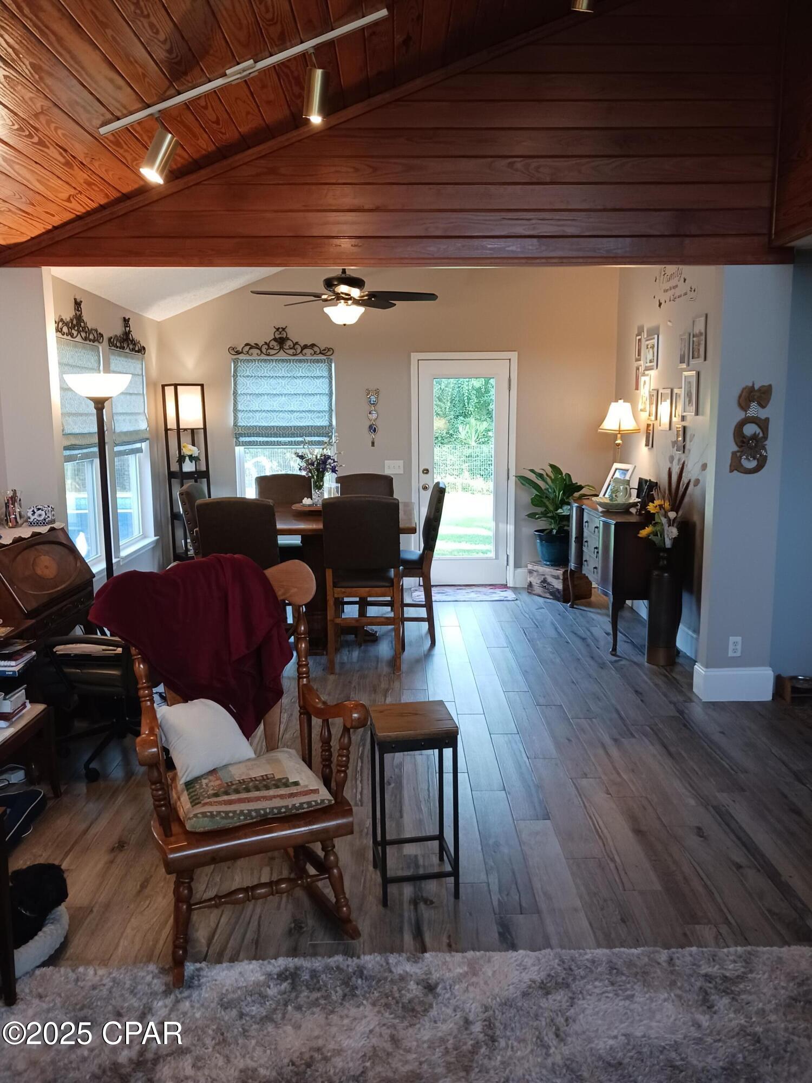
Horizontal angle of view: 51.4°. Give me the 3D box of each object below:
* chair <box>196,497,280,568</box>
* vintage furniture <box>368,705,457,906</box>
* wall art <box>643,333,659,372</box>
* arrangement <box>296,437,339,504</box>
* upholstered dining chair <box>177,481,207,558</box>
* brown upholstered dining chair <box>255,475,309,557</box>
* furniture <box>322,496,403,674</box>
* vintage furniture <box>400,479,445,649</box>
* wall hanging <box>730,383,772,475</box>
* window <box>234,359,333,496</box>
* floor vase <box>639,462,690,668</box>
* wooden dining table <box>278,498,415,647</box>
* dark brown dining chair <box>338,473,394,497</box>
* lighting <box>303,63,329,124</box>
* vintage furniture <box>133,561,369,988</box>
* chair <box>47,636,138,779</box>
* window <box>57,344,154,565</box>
[{"bbox_3d":[-0.964,0.247,5.304,0.480,1.110,0.560,1,9,8],"label":"chair"},{"bbox_3d":[0.026,0.876,2.854,0.262,0.600,0.256,-2,9,-9],"label":"vintage furniture"},{"bbox_3d":[1.862,-1.430,6.406,0.030,0.261,0.281,0,8,0],"label":"wall art"},{"bbox_3d":[-0.630,-0.492,5.919,0.310,0.485,0.280,0,9,0],"label":"arrangement"},{"bbox_3d":[-1.216,0.155,5.905,0.580,1.110,0.480,0,9,0],"label":"upholstered dining chair"},{"bbox_3d":[-0.933,0.052,6.569,0.480,1.110,0.560,-1,9,-7],"label":"brown upholstered dining chair"},{"bbox_3d":[-0.246,0.237,5.341,0.480,1.110,0.560,0,9,3],"label":"furniture"},{"bbox_3d":[-0.039,0.135,5.792,0.603,1.095,0.462,0,8,0],"label":"vintage furniture"},{"bbox_3d":[1.821,-0.593,4.453,0.226,0.485,0.055,0,9,0],"label":"wall hanging"},{"bbox_3d":[-1.082,-0.840,7.559,0.914,1.598,0.121,0,8,0],"label":"window"},{"bbox_3d":[1.624,0.146,5.327,0.280,1.270,0.250,0,9,0],"label":"floor vase"},{"bbox_3d":[-0.612,0.255,5.926,1.350,0.900,1.400,0,9,0],"label":"wooden dining table"},{"bbox_3d":[-0.305,0.049,6.417,0.452,1.085,0.603,0,8,0],"label":"dark brown dining chair"},{"bbox_3d":[-0.348,-1.731,3.265,0.099,0.201,0.099,0,8,0],"label":"lighting"},{"bbox_3d":[-0.532,0.628,2.615,0.663,1.065,0.824,-4,9,-24],"label":"vintage furniture"},{"bbox_3d":[-1.269,0.521,3.767,0.623,0.945,0.603,0,9,4],"label":"chair"},{"bbox_3d":[-2.163,-0.641,6.192,0.110,1.530,1.860,0,9,0],"label":"window"}]

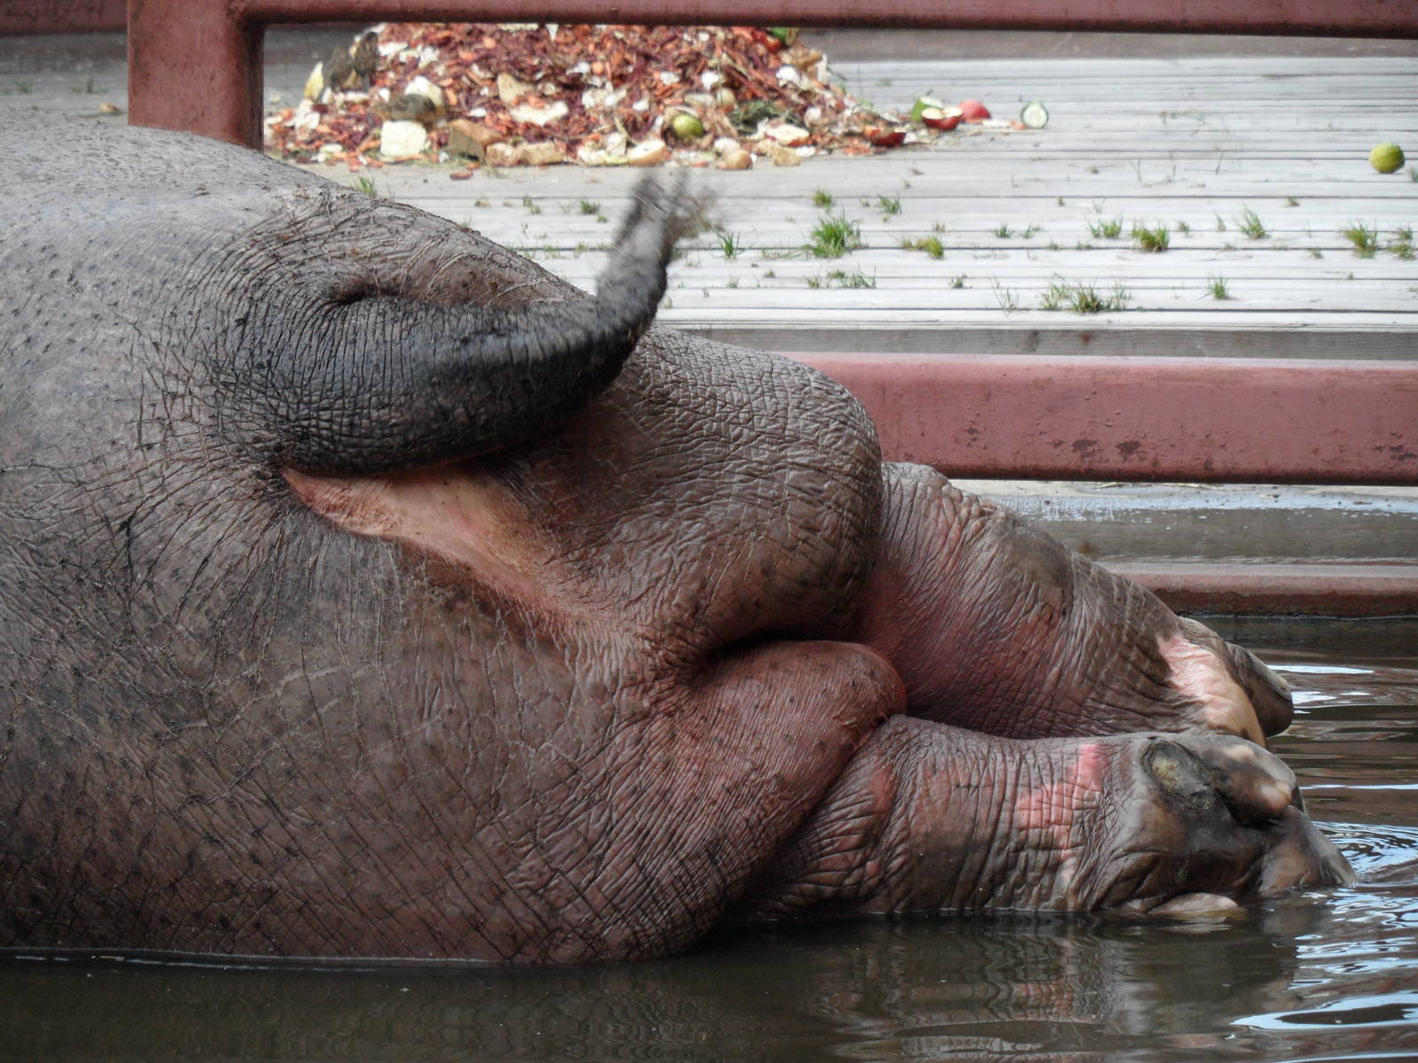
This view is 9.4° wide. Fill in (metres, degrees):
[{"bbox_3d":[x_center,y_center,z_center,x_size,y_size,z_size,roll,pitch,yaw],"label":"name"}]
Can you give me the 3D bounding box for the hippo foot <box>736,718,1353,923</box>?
[{"bbox_3d":[0.390,0.344,10.000,0.700,0.235,0.270,0,7,-8],"label":"hippo foot"}]

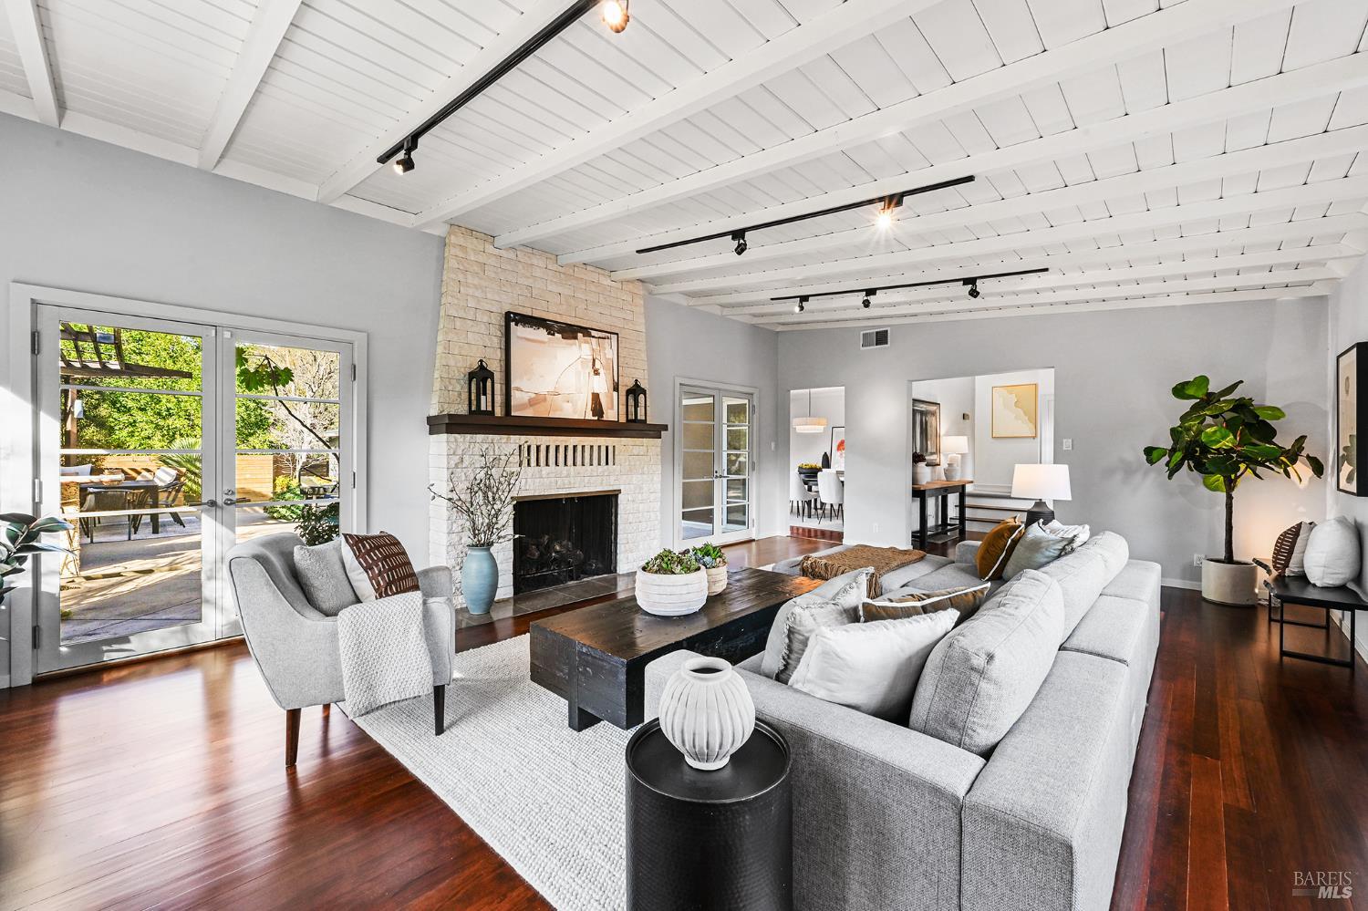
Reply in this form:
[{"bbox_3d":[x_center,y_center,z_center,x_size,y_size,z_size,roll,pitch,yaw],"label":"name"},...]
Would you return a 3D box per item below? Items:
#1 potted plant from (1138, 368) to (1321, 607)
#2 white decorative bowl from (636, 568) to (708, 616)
[{"bbox_3d":[4.392,0.271,4.301,1.020,1.870,0.780,0,0,43],"label":"potted plant"},{"bbox_3d":[-0.067,0.712,2.861,0.385,0.220,0.385,0,0,0],"label":"white decorative bowl"}]

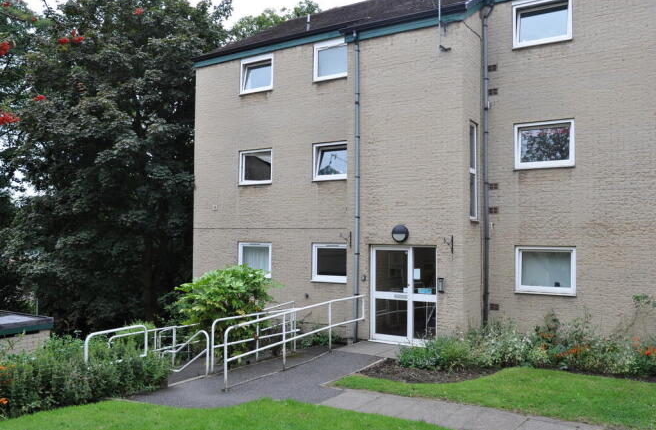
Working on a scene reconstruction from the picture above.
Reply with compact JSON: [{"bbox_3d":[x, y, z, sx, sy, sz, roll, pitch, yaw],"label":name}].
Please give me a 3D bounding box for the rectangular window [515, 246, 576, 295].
[{"bbox_3d":[4.512,1.151,11.329,1.201,0.997,0.100,-1,-3,32],"label":"rectangular window"}]

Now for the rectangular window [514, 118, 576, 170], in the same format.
[{"bbox_3d":[4.526,-1.453,11.432,1.201,0.992,0.100,-1,-3,32],"label":"rectangular window"}]

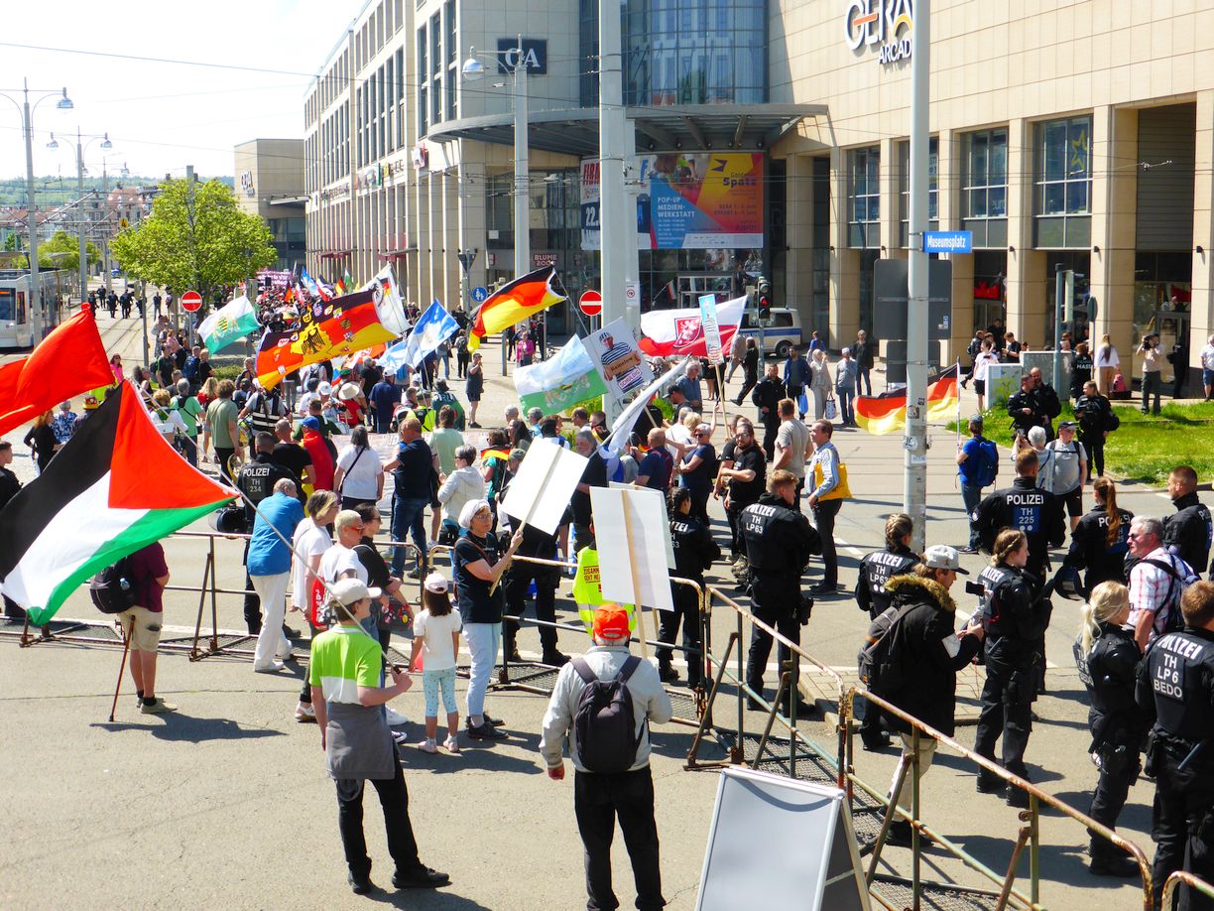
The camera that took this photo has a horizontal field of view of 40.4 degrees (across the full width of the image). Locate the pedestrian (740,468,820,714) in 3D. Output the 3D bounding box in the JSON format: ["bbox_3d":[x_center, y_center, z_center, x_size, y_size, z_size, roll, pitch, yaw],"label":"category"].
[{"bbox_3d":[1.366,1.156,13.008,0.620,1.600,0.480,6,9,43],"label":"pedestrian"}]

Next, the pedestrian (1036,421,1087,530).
[{"bbox_3d":[5.834,0.358,21.104,0.600,1.680,0.420,0,7,3],"label":"pedestrian"}]

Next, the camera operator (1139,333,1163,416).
[{"bbox_3d":[12.207,-1.835,36.893,0.580,1.790,0.450,5,9,37],"label":"camera operator"}]

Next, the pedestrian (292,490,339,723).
[{"bbox_3d":[-2.238,1.144,12.515,0.380,1.690,0.460,-3,7,-30],"label":"pedestrian"}]

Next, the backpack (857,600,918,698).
[{"bbox_3d":[1.686,1.159,9.850,0.230,0.500,0.290,12,2,-23],"label":"backpack"}]

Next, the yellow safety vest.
[{"bbox_3d":[-0.013,1.021,12.393,0.500,0.700,0.300,0,6,0],"label":"yellow safety vest"}]

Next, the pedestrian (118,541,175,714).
[{"bbox_3d":[-3.683,1.199,13.106,0.470,1.640,0.520,-2,7,-14],"label":"pedestrian"}]

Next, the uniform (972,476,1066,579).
[{"bbox_3d":[3.283,0.564,13.100,0.720,0.820,0.440,1,7,7],"label":"uniform"}]

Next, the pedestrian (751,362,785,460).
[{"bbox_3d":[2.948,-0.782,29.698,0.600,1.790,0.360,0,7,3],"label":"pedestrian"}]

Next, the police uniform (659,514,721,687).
[{"bbox_3d":[0.705,1.195,14.012,0.520,1.480,0.420,6,9,43],"label":"police uniform"}]

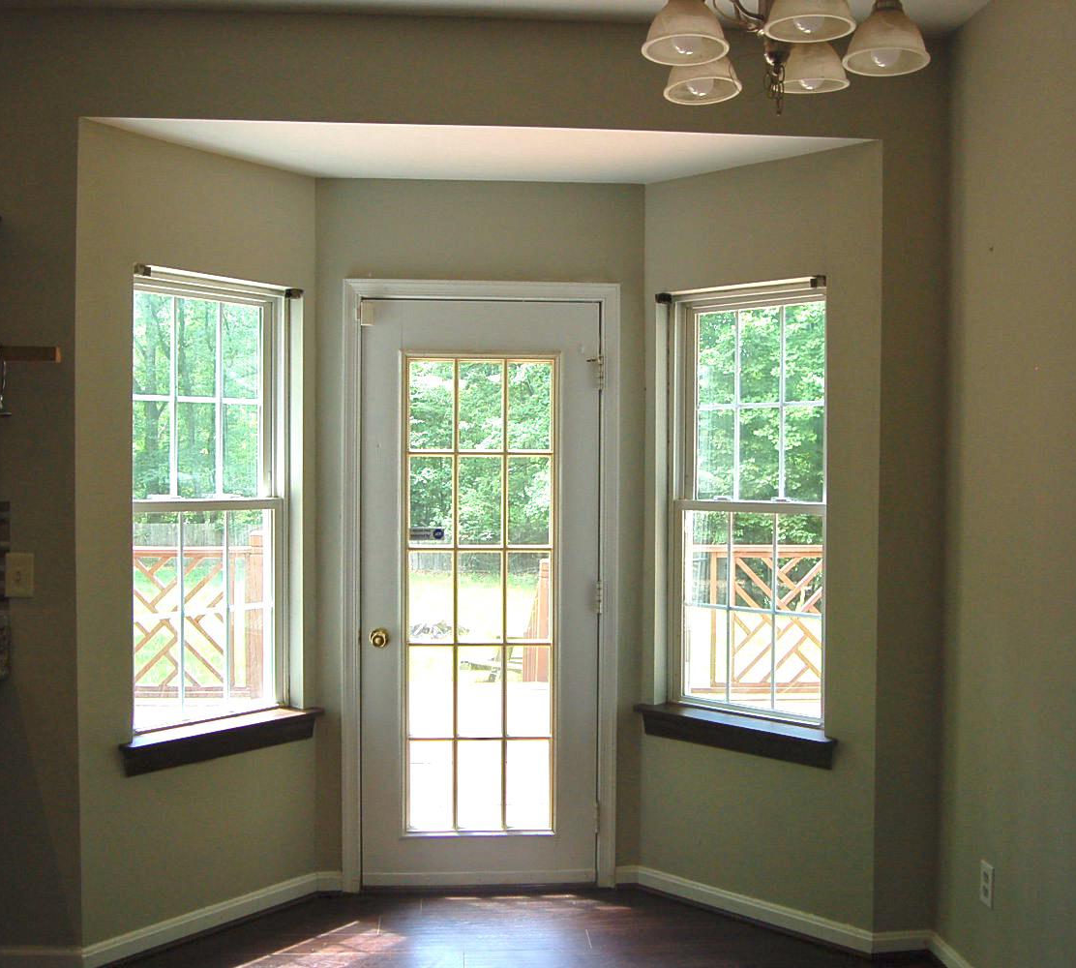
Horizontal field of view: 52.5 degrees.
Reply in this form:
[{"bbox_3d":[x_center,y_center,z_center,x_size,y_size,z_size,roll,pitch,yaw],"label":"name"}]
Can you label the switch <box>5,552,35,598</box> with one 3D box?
[{"bbox_3d":[-1.478,0.261,3.108,0.076,0.124,0.013,0,1,-4],"label":"switch"}]

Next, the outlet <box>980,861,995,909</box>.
[{"bbox_3d":[1.225,1.093,2.980,0.009,0.114,0.070,0,1,-4],"label":"outlet"}]

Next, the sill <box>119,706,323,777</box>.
[{"bbox_3d":[-1.018,0.813,3.478,0.144,0.099,0.720,2,2,43],"label":"sill"}]

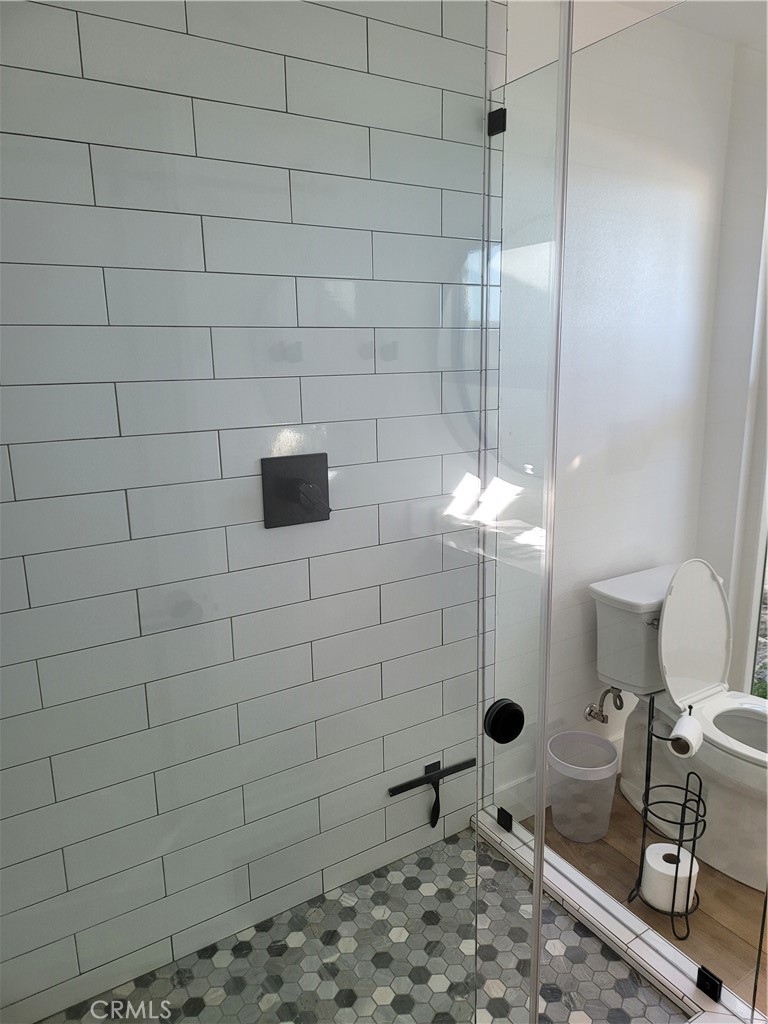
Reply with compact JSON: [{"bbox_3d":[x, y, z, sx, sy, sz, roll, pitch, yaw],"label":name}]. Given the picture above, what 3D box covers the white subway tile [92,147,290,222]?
[{"bbox_3d":[-0.367,-0.641,1.520,0.402,0.103,0.010,-9,15,-32],"label":"white subway tile"}]

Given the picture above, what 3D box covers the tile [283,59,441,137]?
[{"bbox_3d":[-0.033,-0.884,1.660,0.392,0.102,0.009,-9,15,-32],"label":"tile"}]

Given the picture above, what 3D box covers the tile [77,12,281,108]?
[{"bbox_3d":[-0.364,-0.837,1.447,0.392,0.102,0.009,-9,15,-32],"label":"tile"}]

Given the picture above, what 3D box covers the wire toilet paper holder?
[{"bbox_3d":[0.701,0.732,1.891,0.168,0.570,0.162,3,13,16],"label":"wire toilet paper holder"}]

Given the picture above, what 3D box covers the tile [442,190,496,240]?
[{"bbox_3d":[0.210,-0.715,1.860,0.177,0.102,0.009,-9,15,-32],"label":"tile"}]

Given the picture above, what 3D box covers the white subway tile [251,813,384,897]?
[{"bbox_3d":[-0.161,0.861,1.955,0.392,0.102,0.009,-9,15,-32],"label":"white subway tile"}]

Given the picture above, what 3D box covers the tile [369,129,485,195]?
[{"bbox_3d":[0.120,-0.806,1.777,0.361,0.101,0.010,-9,15,-32],"label":"tile"}]

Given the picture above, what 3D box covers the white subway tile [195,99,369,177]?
[{"bbox_3d":[-0.202,-0.771,1.603,0.402,0.103,0.010,-9,15,-32],"label":"white subway tile"}]

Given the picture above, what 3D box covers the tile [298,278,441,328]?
[{"bbox_3d":[-0.025,-0.473,1.749,0.390,0.101,0.010,-9,15,-32],"label":"tile"}]

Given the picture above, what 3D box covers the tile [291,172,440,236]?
[{"bbox_3d":[-0.031,-0.691,1.737,0.402,0.103,0.010,-9,15,-32],"label":"tile"}]

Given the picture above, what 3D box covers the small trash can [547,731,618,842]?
[{"bbox_3d":[0.603,0.844,2.352,0.211,0.263,0.211,-1,13,0],"label":"small trash can"}]

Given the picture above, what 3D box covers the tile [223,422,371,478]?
[{"bbox_3d":[-0.182,-0.144,1.714,0.390,0.101,0.010,-9,15,-32],"label":"tile"}]

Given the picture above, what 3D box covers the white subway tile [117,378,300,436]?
[{"bbox_3d":[-0.350,-0.223,1.591,0.392,0.102,0.009,-9,15,-32],"label":"white subway tile"}]

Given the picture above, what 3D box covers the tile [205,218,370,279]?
[{"bbox_3d":[-0.193,-0.552,1.622,0.390,0.101,0.010,-9,15,-32],"label":"tile"}]

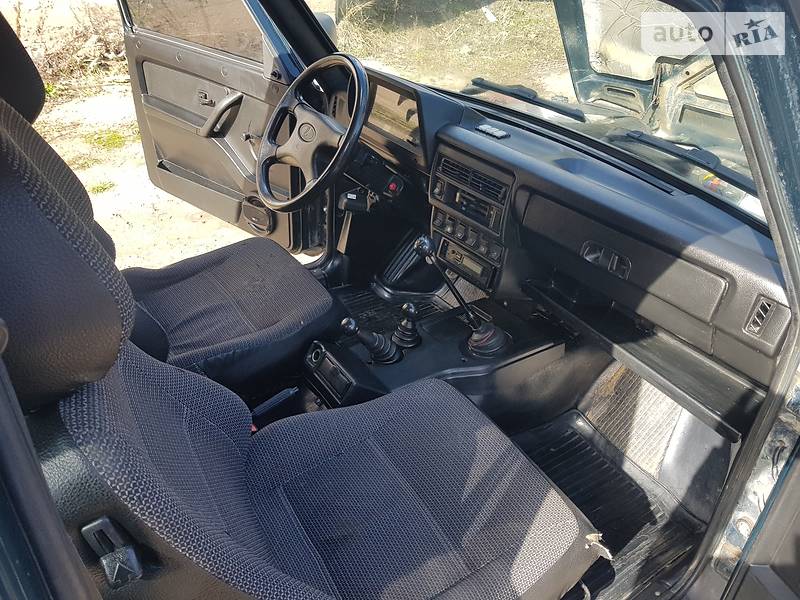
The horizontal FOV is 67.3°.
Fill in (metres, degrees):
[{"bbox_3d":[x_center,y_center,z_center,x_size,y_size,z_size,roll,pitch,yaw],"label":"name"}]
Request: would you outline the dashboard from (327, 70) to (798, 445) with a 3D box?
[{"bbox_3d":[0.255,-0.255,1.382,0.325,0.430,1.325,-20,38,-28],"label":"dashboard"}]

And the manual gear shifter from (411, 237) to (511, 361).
[{"bbox_3d":[0.147,0.002,1.449,0.245,0.365,0.110,-20,38,-28],"label":"manual gear shifter"}]

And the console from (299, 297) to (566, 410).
[{"bbox_3d":[0.086,0.126,1.534,0.650,0.155,0.285,-20,38,-28],"label":"console"}]

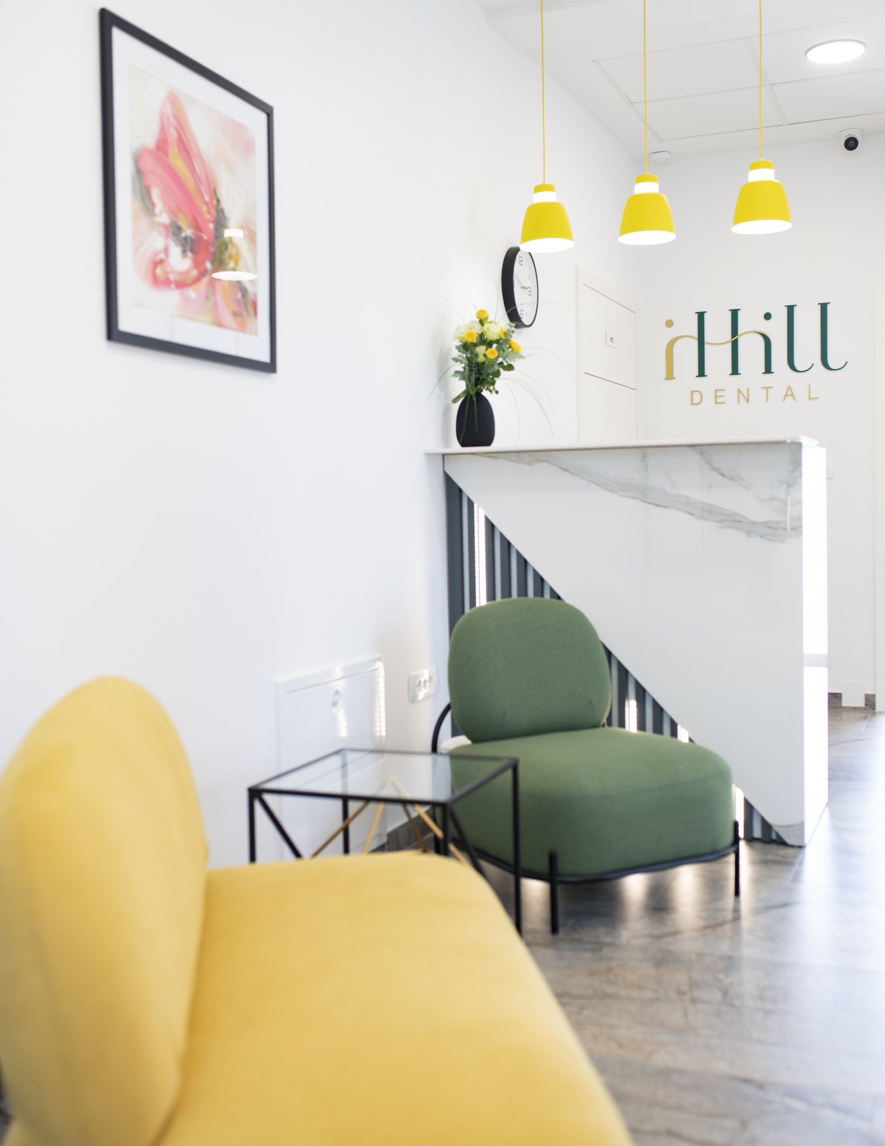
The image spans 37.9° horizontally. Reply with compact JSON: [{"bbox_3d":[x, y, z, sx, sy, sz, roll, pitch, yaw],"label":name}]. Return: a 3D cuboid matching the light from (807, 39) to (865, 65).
[{"bbox_3d":[1.549,-2.045,5.073,0.234,0.020,0.234,0,3,22],"label":"light"}]

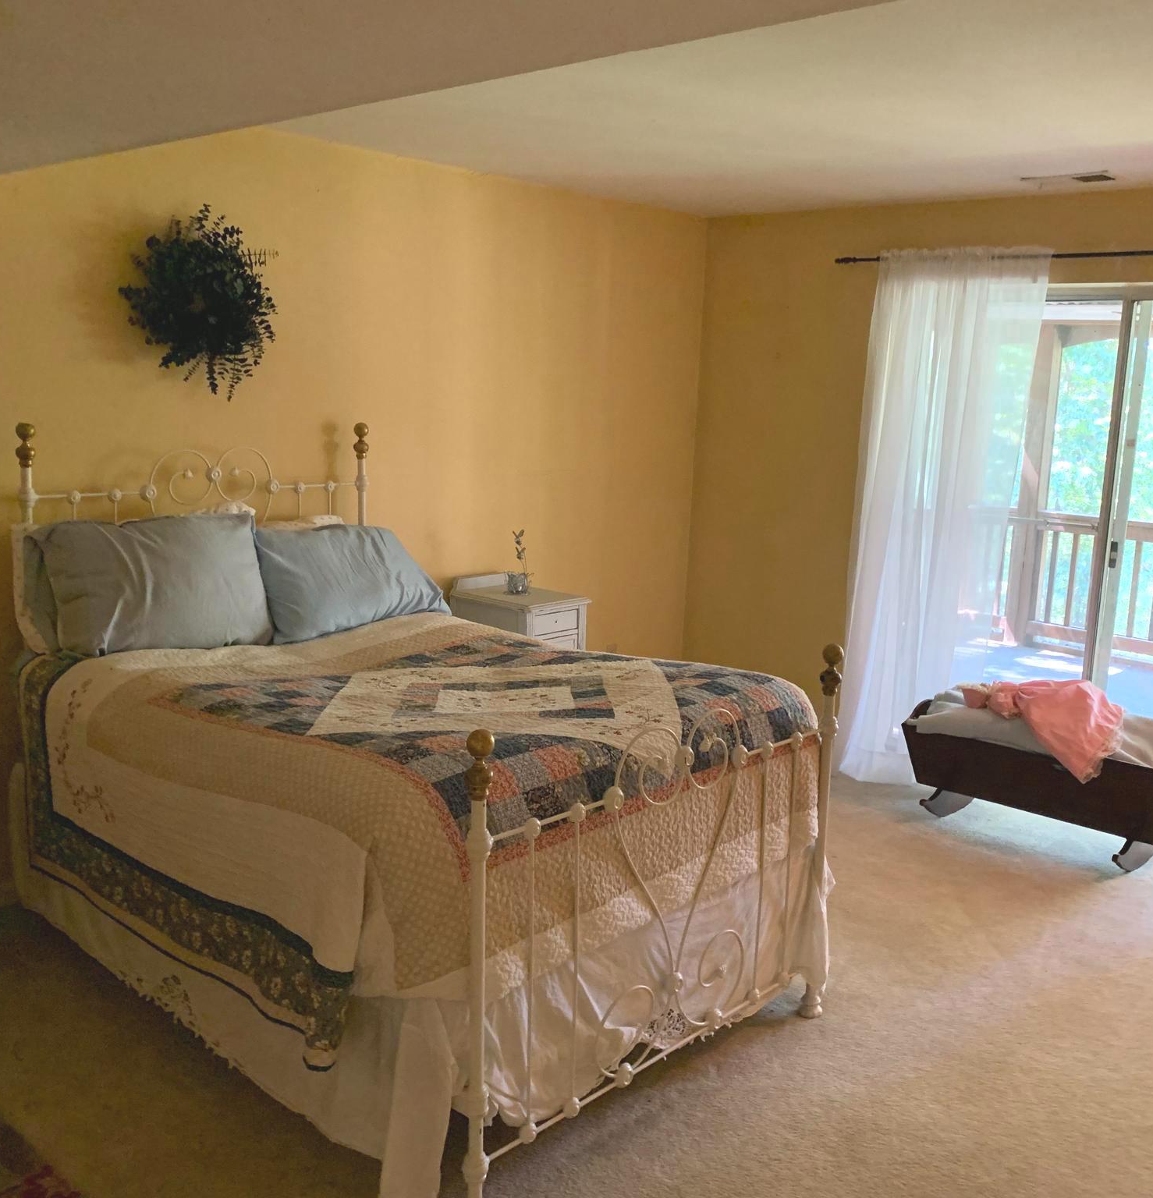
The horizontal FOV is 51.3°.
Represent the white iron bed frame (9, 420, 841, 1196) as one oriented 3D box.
[{"bbox_3d":[-0.488,0.300,3.345,2.085,1.480,1.250,11,14,43],"label":"white iron bed frame"}]

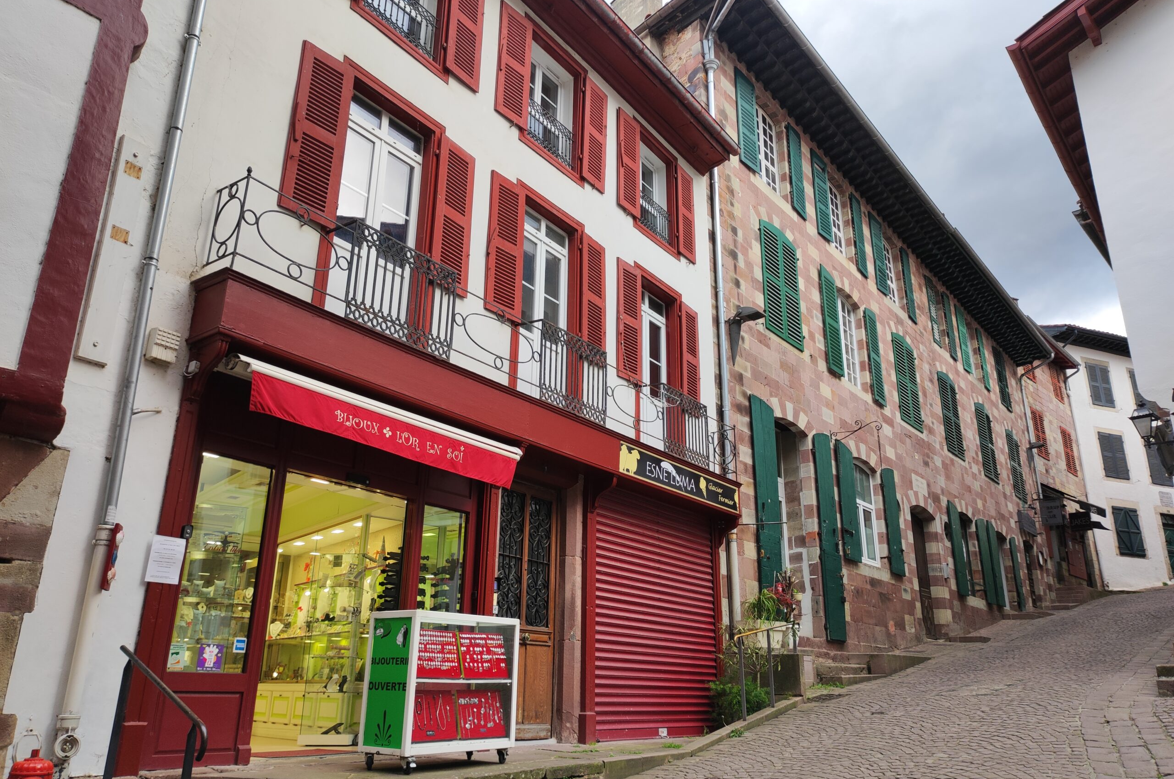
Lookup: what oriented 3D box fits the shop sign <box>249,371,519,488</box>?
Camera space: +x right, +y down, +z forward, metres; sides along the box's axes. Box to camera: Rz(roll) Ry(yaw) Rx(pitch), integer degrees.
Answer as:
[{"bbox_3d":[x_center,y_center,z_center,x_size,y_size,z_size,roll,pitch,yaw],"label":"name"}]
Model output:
[{"bbox_3d":[-1.491,0.402,6.863,0.080,0.290,2.770,-13,-23,34],"label":"shop sign"}]

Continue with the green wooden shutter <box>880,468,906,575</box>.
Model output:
[{"bbox_3d":[6.393,2.717,17.682,0.050,2.230,0.750,-14,-24,37],"label":"green wooden shutter"}]

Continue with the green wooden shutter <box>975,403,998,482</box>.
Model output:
[{"bbox_3d":[12.491,1.636,26.477,0.060,2.510,1.470,-15,-25,37],"label":"green wooden shutter"}]

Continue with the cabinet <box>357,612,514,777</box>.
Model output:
[{"bbox_3d":[-0.987,2.079,5.848,0.450,0.985,0.996,-14,-25,35],"label":"cabinet"}]

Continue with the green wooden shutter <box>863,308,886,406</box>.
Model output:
[{"bbox_3d":[5.937,-0.690,17.440,0.050,2.062,0.645,-15,-25,37],"label":"green wooden shutter"}]

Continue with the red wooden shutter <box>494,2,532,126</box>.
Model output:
[{"bbox_3d":[-0.859,-3.851,10.065,0.050,1.575,0.528,-16,-26,38],"label":"red wooden shutter"}]

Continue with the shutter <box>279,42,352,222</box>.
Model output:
[{"bbox_3d":[-2.489,-2.376,7.833,0.055,1.760,0.550,-14,-24,34],"label":"shutter"}]

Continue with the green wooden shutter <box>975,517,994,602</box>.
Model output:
[{"bbox_3d":[10.694,4.574,22.667,0.050,2.250,0.770,-14,-24,37],"label":"green wooden shutter"}]

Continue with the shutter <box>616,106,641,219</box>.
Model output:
[{"bbox_3d":[0.630,-3.390,12.623,0.055,1.680,0.540,-14,-24,34],"label":"shutter"}]

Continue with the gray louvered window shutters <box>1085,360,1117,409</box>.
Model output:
[{"bbox_3d":[21.697,-0.167,35.770,1.380,1.900,0.100,8,-21,-21],"label":"gray louvered window shutters"}]

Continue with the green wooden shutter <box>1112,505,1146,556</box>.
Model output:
[{"bbox_3d":[22.052,5.779,34.456,1.392,1.960,0.060,8,-21,-19],"label":"green wooden shutter"}]

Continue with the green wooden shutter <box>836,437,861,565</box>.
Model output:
[{"bbox_3d":[4.886,2.071,15.794,0.060,2.208,0.727,-15,-25,37],"label":"green wooden shutter"}]

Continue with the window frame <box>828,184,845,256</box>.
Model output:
[{"bbox_3d":[5.534,-3.964,19.174,0.080,1.740,1.240,-15,-25,37],"label":"window frame"}]

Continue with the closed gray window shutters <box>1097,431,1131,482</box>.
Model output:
[{"bbox_3d":[21.548,2.722,34.632,1.350,1.898,0.100,8,-21,-20],"label":"closed gray window shutters"}]

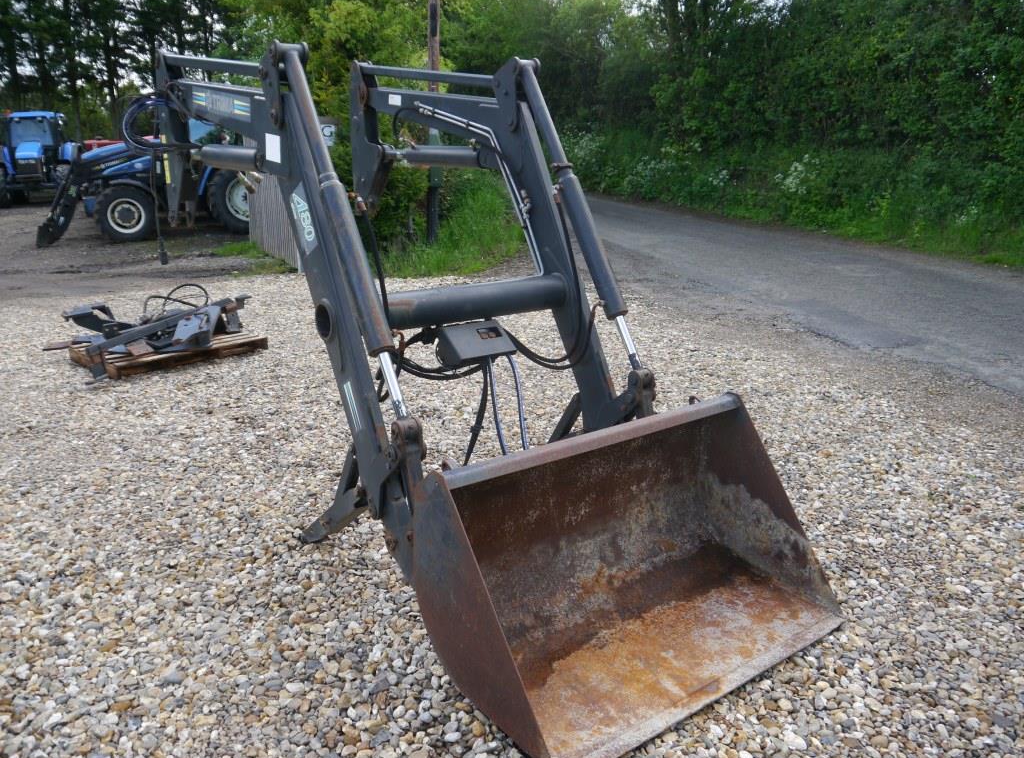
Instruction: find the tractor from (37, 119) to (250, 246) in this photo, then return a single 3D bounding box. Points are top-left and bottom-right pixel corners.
[{"bbox_3d":[-7.126,-4.375,17.161,5.100,2.700,2.150,-7,18,-24],"label":"tractor"}]

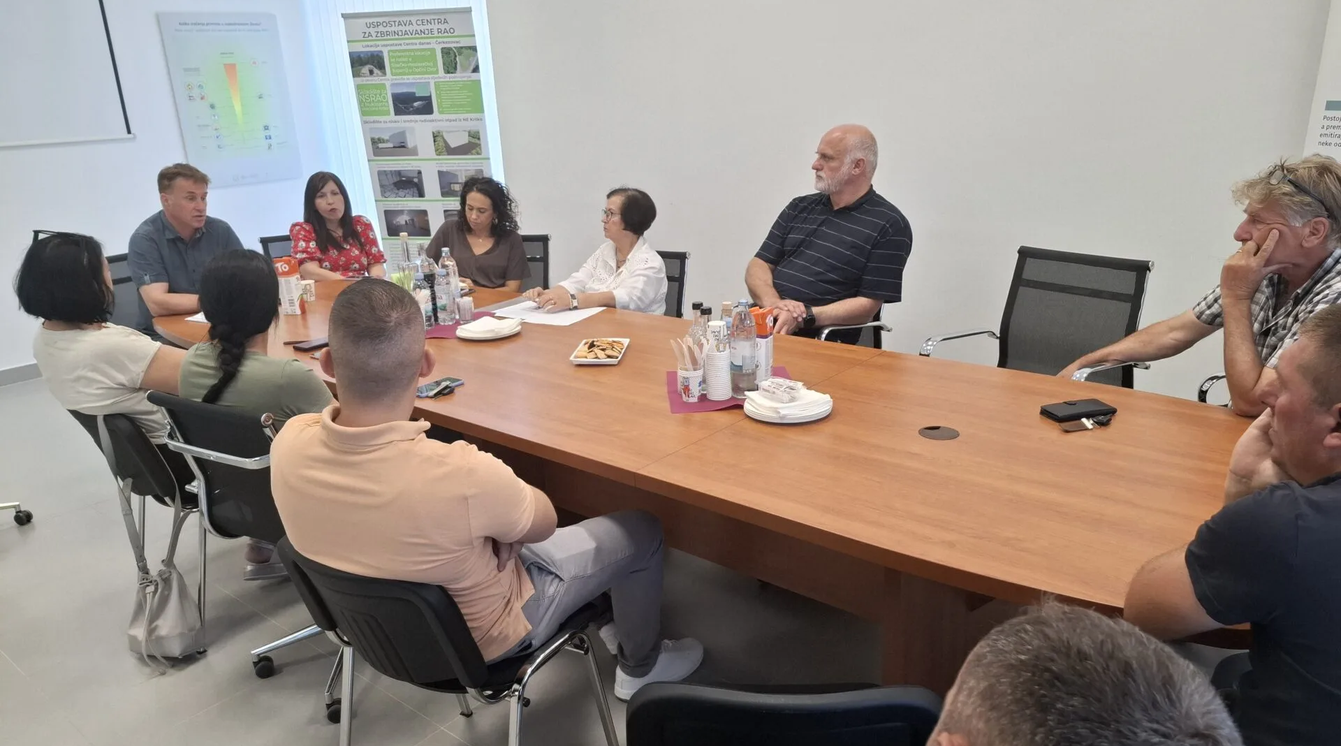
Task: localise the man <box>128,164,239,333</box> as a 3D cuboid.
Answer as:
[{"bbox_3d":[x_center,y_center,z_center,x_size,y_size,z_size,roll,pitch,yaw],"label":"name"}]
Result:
[{"bbox_3d":[-2.227,-0.291,4.277,0.560,1.380,0.850,-18,24,-41],"label":"man"}]

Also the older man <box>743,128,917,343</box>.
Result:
[{"bbox_3d":[0.609,-0.190,3.527,0.620,1.490,0.800,12,23,37],"label":"older man"}]

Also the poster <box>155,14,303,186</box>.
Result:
[{"bbox_3d":[-3.155,-1.967,6.457,0.020,1.180,0.840,12,23,37],"label":"poster"}]

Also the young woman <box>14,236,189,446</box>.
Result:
[{"bbox_3d":[-1.589,0.166,2.987,0.500,1.290,0.800,3,18,15],"label":"young woman"}]

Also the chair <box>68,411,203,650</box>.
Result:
[{"bbox_3d":[-1.555,0.395,2.949,0.530,0.820,0.580,11,22,37],"label":"chair"}]

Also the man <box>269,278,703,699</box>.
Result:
[{"bbox_3d":[-0.406,0.343,2.139,0.580,1.310,1.000,6,20,25],"label":"man"}]

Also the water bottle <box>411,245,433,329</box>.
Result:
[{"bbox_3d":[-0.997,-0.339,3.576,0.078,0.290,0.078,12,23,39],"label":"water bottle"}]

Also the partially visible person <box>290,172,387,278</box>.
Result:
[{"bbox_3d":[-1.692,-0.410,4.741,0.480,1.280,0.800,-8,18,-18],"label":"partially visible person"}]

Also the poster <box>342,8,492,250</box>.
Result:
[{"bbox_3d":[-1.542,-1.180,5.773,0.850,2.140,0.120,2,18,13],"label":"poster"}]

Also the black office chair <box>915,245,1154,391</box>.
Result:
[{"bbox_3d":[1.321,0.114,3.269,0.600,1.020,0.580,-15,22,-35],"label":"black office chair"}]

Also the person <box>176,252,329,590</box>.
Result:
[{"bbox_3d":[-1.067,0.243,2.704,0.500,1.280,0.780,10,21,32],"label":"person"}]

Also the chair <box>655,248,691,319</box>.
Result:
[{"bbox_3d":[-0.247,-0.117,4.395,0.570,0.890,0.600,7,20,27],"label":"chair"}]

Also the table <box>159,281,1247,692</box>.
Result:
[{"bbox_3d":[-0.338,0.300,3.188,4.600,0.750,1.300,12,23,39],"label":"table"}]

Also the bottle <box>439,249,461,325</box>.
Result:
[{"bbox_3d":[-0.878,-0.380,3.663,0.085,0.305,0.085,12,23,39],"label":"bottle"}]

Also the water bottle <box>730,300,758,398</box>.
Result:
[{"bbox_3d":[0.212,-0.066,2.564,0.078,0.278,0.078,-2,18,1],"label":"water bottle"}]

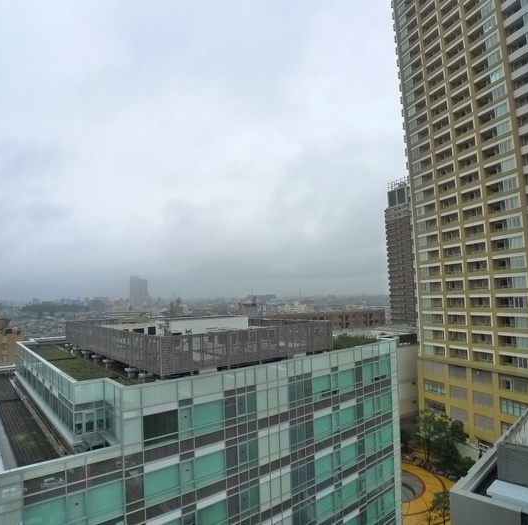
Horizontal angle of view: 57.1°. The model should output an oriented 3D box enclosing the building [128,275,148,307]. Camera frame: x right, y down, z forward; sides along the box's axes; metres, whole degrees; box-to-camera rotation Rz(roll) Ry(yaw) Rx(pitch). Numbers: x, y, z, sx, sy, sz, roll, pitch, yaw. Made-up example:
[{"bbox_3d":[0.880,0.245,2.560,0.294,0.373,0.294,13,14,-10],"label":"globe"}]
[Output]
[{"bbox_3d":[-336.184,79.023,1300.000,46.000,93.000,36.000,0,-4,-15],"label":"building"}]

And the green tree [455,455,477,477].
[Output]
[{"bbox_3d":[31.137,31.137,74.806,3.400,3.000,3.300,-3,-4,22],"label":"green tree"}]

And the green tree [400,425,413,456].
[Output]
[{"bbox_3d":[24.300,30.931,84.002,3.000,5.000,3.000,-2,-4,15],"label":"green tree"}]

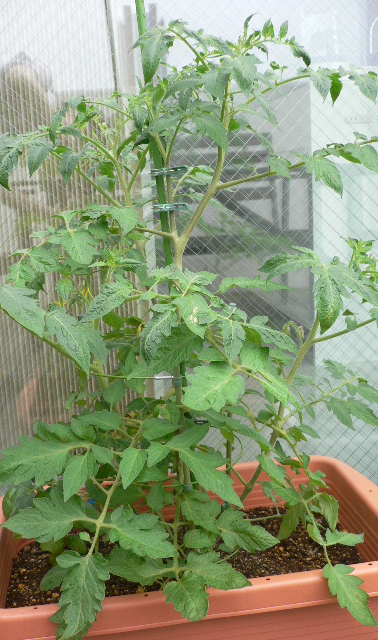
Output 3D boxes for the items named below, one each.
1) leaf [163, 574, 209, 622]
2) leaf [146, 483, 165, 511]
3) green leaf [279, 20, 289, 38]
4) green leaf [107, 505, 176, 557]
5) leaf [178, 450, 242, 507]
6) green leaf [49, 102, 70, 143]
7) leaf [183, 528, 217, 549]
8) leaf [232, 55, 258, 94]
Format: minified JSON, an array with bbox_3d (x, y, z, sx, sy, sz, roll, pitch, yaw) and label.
[{"bbox_3d":[-0.003,0.349,0.810,0.048,0.022,0.056,-17,57,-11],"label":"leaf"},{"bbox_3d":[-0.049,0.262,0.960,0.028,0.042,0.015,3,-22,2],"label":"leaf"},{"bbox_3d":[0.140,-0.426,0.950,0.012,0.028,0.005,21,0,-28],"label":"green leaf"},{"bbox_3d":[-0.055,0.266,0.803,0.093,0.017,0.050,20,51,13],"label":"green leaf"},{"bbox_3d":[0.031,0.212,0.872,0.115,0.027,0.040,38,52,21],"label":"leaf"},{"bbox_3d":[-0.190,-0.290,0.950,0.012,0.065,0.023,24,-17,-39],"label":"green leaf"},{"bbox_3d":[0.017,0.321,0.950,0.046,0.010,0.029,9,43,6],"label":"leaf"},{"bbox_3d":[0.076,-0.334,0.881,0.029,0.062,0.020,-13,-17,5],"label":"leaf"}]

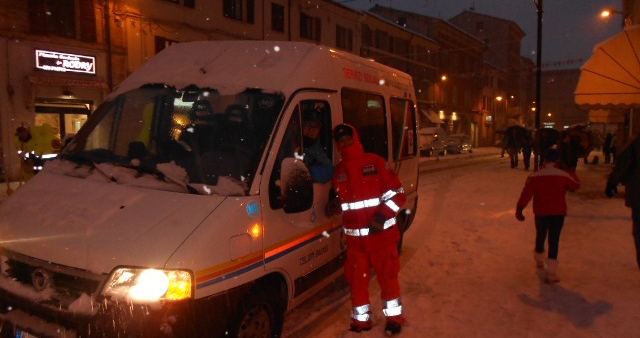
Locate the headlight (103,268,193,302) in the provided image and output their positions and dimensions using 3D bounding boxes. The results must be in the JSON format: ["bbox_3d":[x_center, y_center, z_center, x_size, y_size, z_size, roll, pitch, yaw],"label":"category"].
[{"bbox_3d":[-0.932,0.635,2.618,0.440,0.195,0.240,1,4,26],"label":"headlight"}]

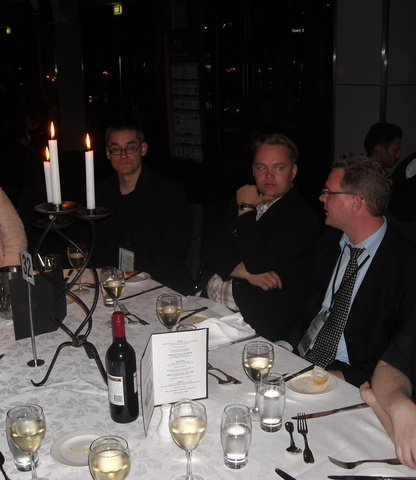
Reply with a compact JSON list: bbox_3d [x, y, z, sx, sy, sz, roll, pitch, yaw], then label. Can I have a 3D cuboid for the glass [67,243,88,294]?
[{"bbox_3d":[-0.515,0.117,2.594,0.080,0.190,0.080,0,16,0],"label":"glass"}]

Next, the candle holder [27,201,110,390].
[{"bbox_3d":[-0.377,0.148,1.865,0.255,0.535,0.255,0,16,0],"label":"candle holder"}]

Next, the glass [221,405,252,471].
[{"bbox_3d":[0.064,0.434,1.425,0.067,0.136,0.067,-1,14,0],"label":"glass"}]

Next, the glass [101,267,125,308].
[{"bbox_3d":[-0.332,0.197,2.303,0.078,0.187,0.078,-1,14,0],"label":"glass"}]

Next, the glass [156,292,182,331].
[{"bbox_3d":[-0.116,0.265,2.016,0.078,0.187,0.078,-1,14,0],"label":"glass"}]

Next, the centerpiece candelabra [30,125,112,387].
[{"bbox_3d":[-0.378,0.048,1.835,0.255,0.745,0.255,0,16,0],"label":"centerpiece candelabra"}]

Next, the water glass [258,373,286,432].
[{"bbox_3d":[0.163,0.415,1.643,0.071,0.137,0.071,0,16,0],"label":"water glass"}]

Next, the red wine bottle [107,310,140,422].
[{"bbox_3d":[-0.216,0.324,1.679,0.076,0.298,0.076,0,16,0],"label":"red wine bottle"}]

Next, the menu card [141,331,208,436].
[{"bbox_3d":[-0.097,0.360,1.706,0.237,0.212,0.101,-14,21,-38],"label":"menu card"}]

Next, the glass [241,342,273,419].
[{"bbox_3d":[0.130,0.373,1.693,0.081,0.191,0.081,0,16,0],"label":"glass"}]

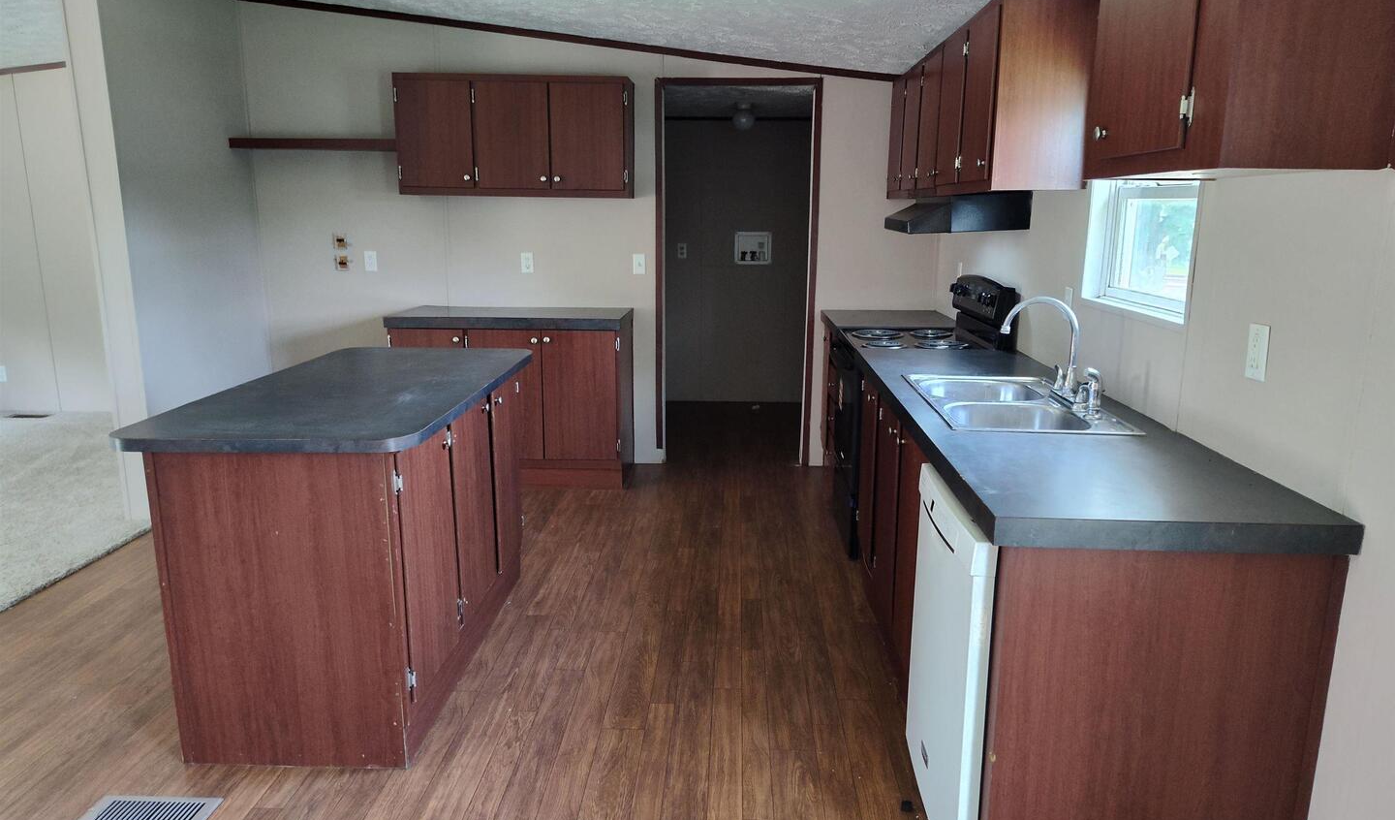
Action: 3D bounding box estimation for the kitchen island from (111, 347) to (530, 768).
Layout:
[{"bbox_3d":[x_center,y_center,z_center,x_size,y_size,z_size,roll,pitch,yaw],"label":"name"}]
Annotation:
[{"bbox_3d":[-1.085,0.351,3.159,0.798,0.897,1.575,1,12,2],"label":"kitchen island"}]

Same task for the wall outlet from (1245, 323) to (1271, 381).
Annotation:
[{"bbox_3d":[1.196,-0.124,1.986,0.008,0.117,0.074,1,12,3],"label":"wall outlet"}]

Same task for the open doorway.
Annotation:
[{"bbox_3d":[0.215,-0.737,5.274,0.900,2.167,0.130,1,12,3],"label":"open doorway"}]

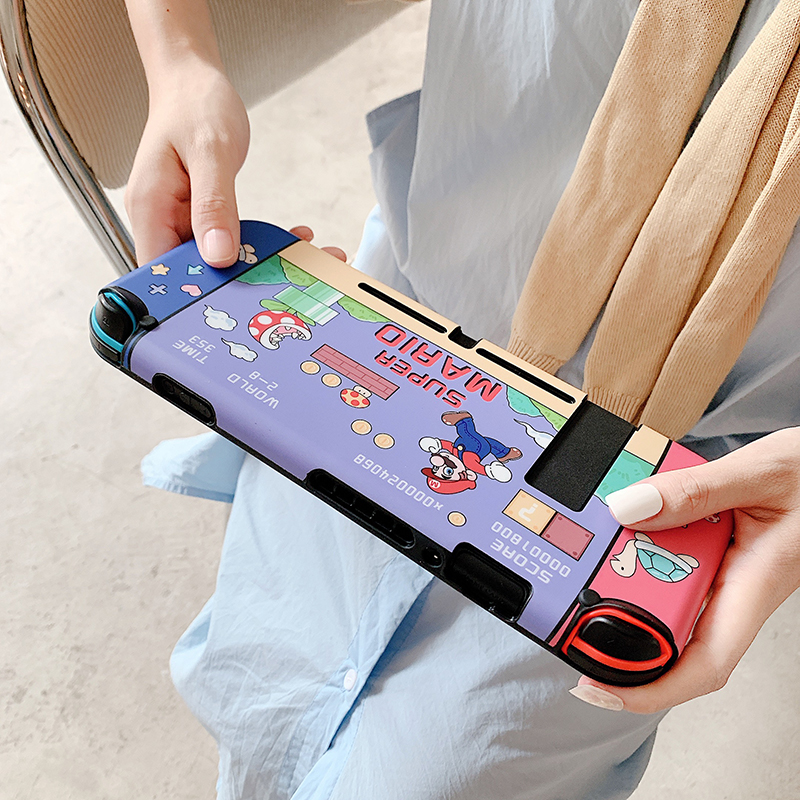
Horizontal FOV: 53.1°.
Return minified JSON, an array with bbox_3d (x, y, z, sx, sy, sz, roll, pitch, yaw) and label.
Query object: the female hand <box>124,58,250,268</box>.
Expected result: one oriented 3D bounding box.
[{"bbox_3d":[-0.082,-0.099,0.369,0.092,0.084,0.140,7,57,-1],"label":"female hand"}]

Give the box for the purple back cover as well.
[{"bbox_3d":[0.002,0.002,0.297,0.174,0.016,0.103,30,42,16],"label":"purple back cover"}]

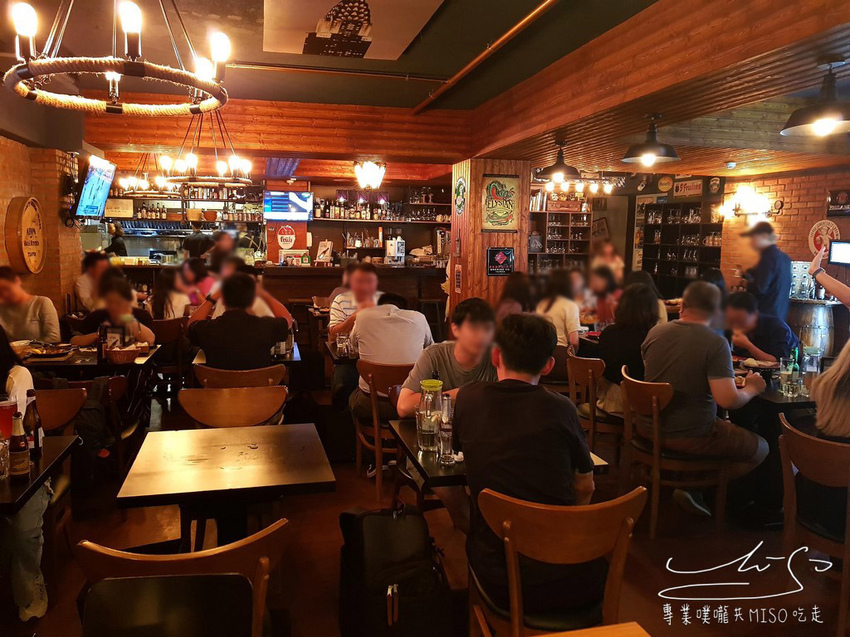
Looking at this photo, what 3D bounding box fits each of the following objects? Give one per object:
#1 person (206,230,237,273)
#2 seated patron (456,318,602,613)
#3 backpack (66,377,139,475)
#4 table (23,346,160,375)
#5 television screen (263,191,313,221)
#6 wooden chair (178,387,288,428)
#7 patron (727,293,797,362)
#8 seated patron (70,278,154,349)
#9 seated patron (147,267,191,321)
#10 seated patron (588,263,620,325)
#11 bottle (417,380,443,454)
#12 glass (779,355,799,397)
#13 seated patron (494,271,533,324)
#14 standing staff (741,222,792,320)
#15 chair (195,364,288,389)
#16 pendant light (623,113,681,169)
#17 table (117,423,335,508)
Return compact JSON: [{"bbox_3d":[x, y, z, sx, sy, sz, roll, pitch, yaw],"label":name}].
[{"bbox_3d":[-2.042,-0.225,6.460,0.600,1.320,0.460,7,9,44],"label":"person"},{"bbox_3d":[0.228,0.586,2.119,0.480,1.230,0.760,0,7,-8],"label":"seated patron"},{"bbox_3d":[-1.561,0.578,2.963,0.320,0.520,0.210,-1,7,-15],"label":"backpack"},{"bbox_3d":[-2.337,0.622,4.093,1.150,0.750,0.690,-1,7,-15],"label":"table"},{"bbox_3d":[-1.946,-1.611,9.100,0.715,0.415,0.060,1,6,-4],"label":"television screen"},{"bbox_3d":[-0.827,0.756,2.809,0.470,0.820,0.520,-1,7,-15],"label":"wooden chair"},{"bbox_3d":[2.236,0.408,4.333,0.750,1.200,0.520,-2,7,-23],"label":"patron"},{"bbox_3d":[-2.136,0.294,4.496,0.560,1.180,0.850,0,7,-12],"label":"seated patron"},{"bbox_3d":[-2.363,0.121,5.856,0.440,1.210,0.780,0,7,-8],"label":"seated patron"},{"bbox_3d":[1.773,0.120,6.343,0.700,1.310,0.480,-4,8,-35],"label":"seated patron"},{"bbox_3d":[0.017,0.361,2.413,0.095,0.262,0.100,1,7,0],"label":"bottle"},{"bbox_3d":[1.769,0.281,3.098,0.078,0.180,0.078,1,6,0],"label":"glass"},{"bbox_3d":[0.926,0.200,5.706,0.780,1.220,0.440,-1,7,-18],"label":"seated patron"},{"bbox_3d":[2.894,0.049,5.401,0.410,1.720,0.490,5,8,31],"label":"standing staff"},{"bbox_3d":[-1.058,0.652,3.826,0.510,0.810,0.510,0,7,-5],"label":"chair"},{"bbox_3d":[1.515,-1.200,4.295,0.385,0.335,0.385,-1,7,-15],"label":"pendant light"},{"bbox_3d":[-0.707,0.866,2.373,0.660,0.750,0.670,-1,7,-14],"label":"table"}]

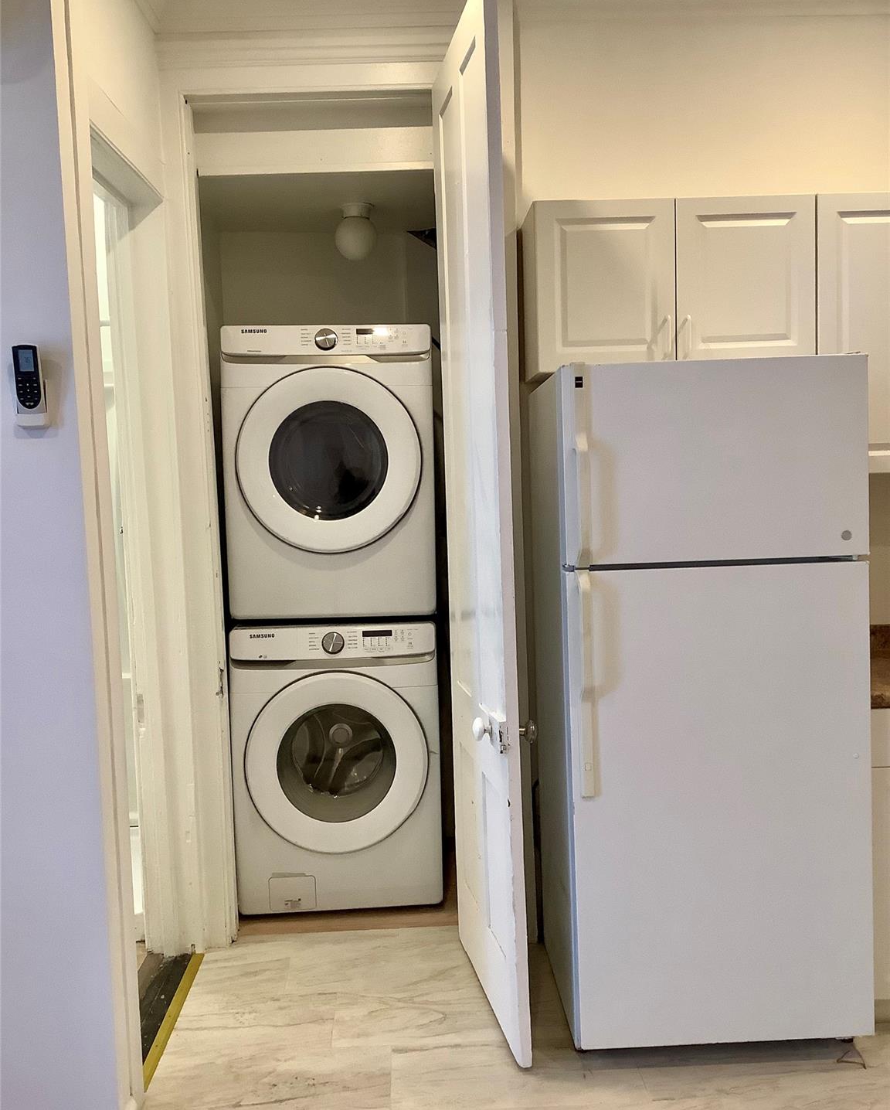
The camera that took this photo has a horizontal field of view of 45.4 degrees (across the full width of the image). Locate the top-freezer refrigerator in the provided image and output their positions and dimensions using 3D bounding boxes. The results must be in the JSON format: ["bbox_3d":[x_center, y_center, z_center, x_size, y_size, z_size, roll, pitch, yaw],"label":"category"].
[{"bbox_3d":[0.661,0.368,2.927,0.742,1.707,0.746,-2,4,-1],"label":"top-freezer refrigerator"}]

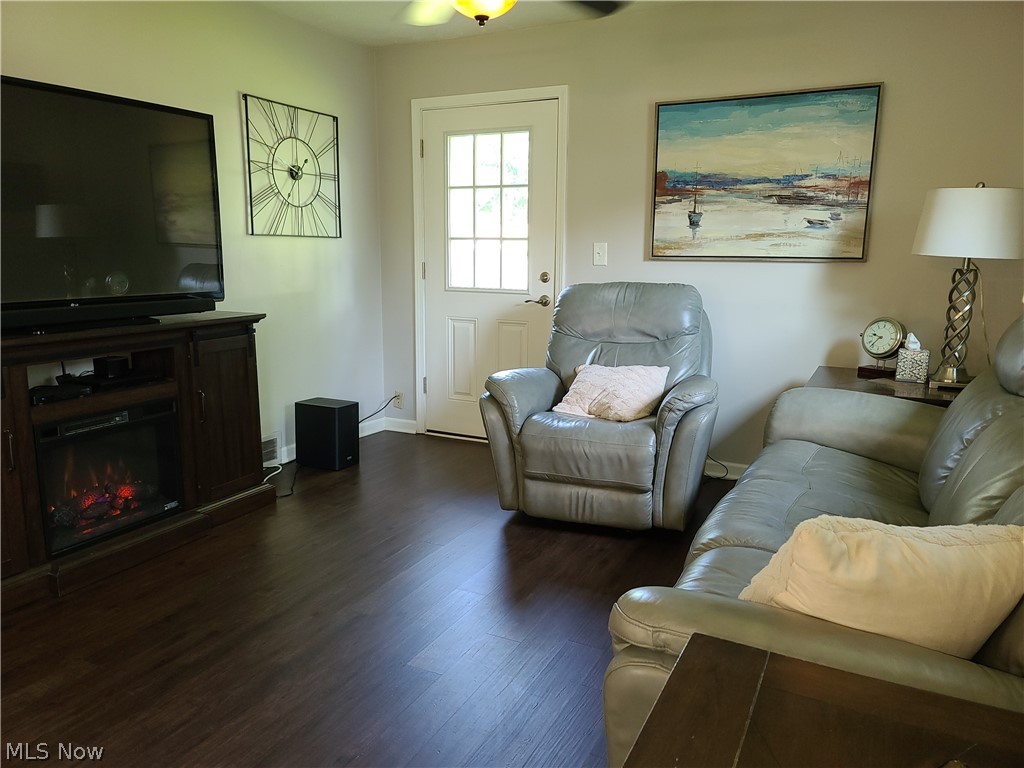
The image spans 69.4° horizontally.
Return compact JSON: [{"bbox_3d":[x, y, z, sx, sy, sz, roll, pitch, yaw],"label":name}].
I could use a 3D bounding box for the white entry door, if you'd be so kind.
[{"bbox_3d":[-0.141,-0.642,4.517,0.901,2.015,0.050,5,11,26],"label":"white entry door"}]

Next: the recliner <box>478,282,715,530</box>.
[{"bbox_3d":[0.484,0.047,3.596,1.030,1.045,0.960,3,10,16],"label":"recliner"}]

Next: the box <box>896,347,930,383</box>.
[{"bbox_3d":[1.754,-0.079,3.237,0.118,0.137,0.118,5,11,26],"label":"box"}]

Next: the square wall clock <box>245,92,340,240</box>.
[{"bbox_3d":[-1.188,-1.159,4.062,0.035,0.690,0.704,5,11,26],"label":"square wall clock"}]

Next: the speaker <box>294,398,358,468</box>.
[{"bbox_3d":[-1.053,0.281,4.194,0.307,0.354,0.174,5,11,26],"label":"speaker"}]

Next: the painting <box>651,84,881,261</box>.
[{"bbox_3d":[1.230,-1.023,3.700,1.054,0.810,0.045,5,11,26],"label":"painting"}]

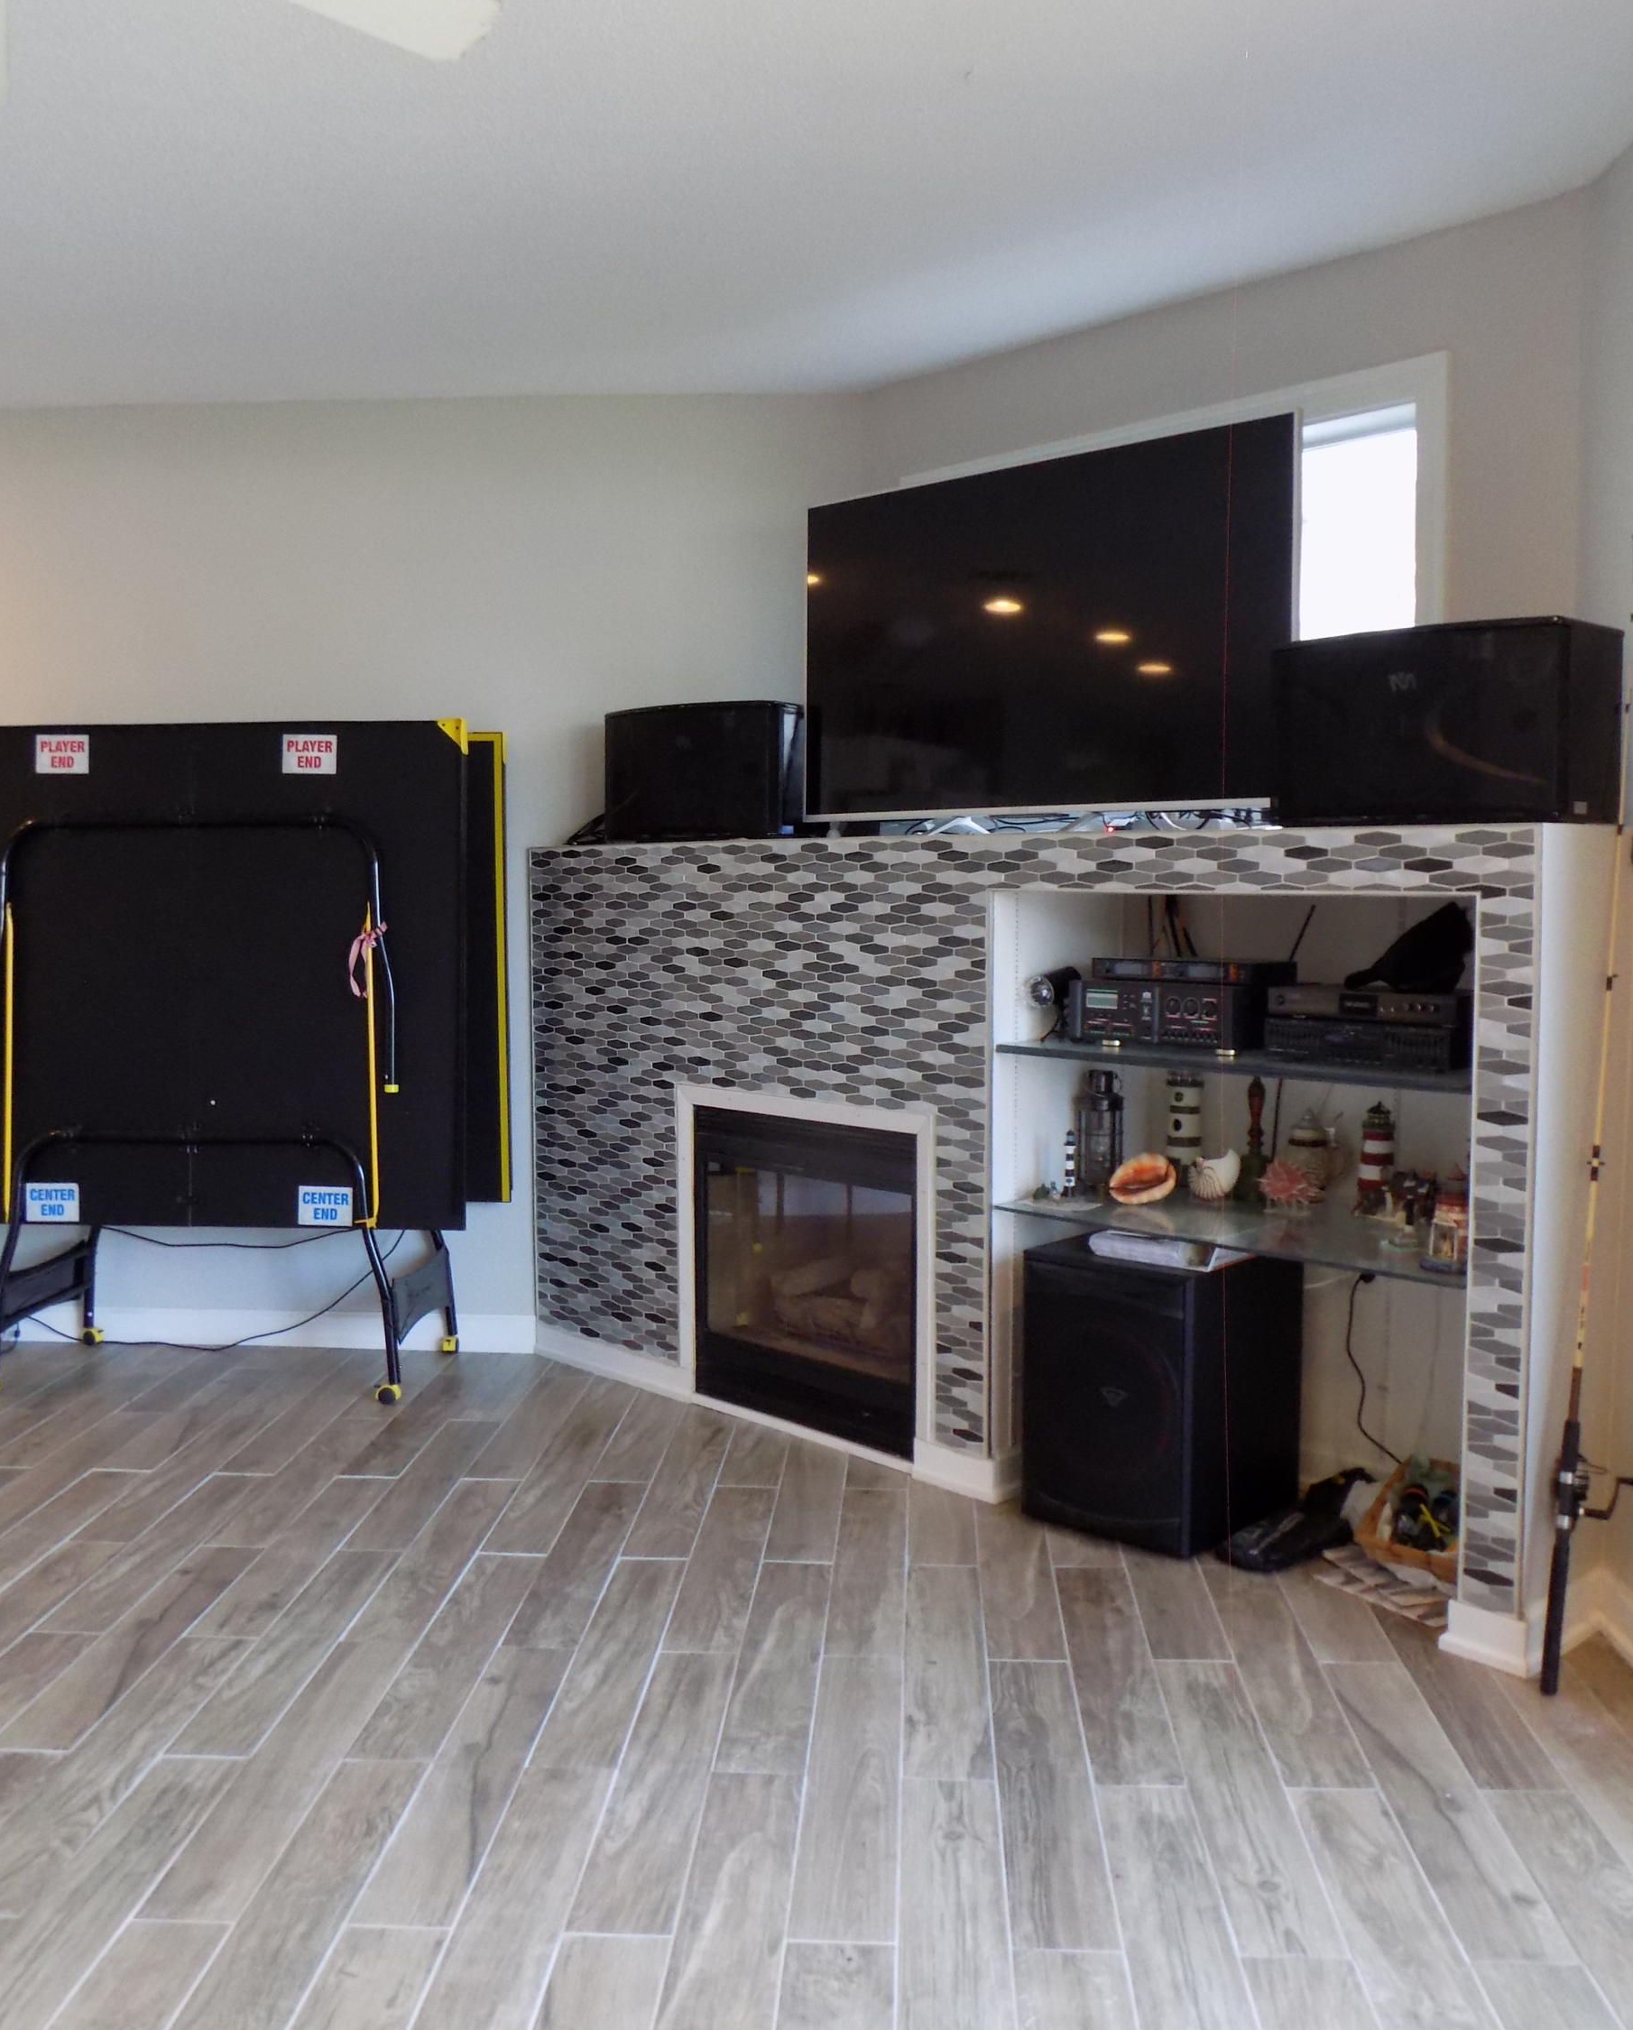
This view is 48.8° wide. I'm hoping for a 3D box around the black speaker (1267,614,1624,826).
[{"bbox_3d":[1.185,-0.542,3.477,0.377,0.363,0.601,-4,5,-42],"label":"black speaker"}]

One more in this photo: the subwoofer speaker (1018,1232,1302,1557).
[{"bbox_3d":[0.797,0.829,4.122,0.422,0.606,0.496,4,5,41],"label":"subwoofer speaker"}]

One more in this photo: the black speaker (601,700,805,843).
[{"bbox_3d":[-0.294,-0.649,4.968,0.596,0.362,0.377,3,5,34],"label":"black speaker"}]

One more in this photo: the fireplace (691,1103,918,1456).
[{"bbox_3d":[0.047,0.658,4.727,0.278,0.814,0.834,-4,6,-44],"label":"fireplace"}]

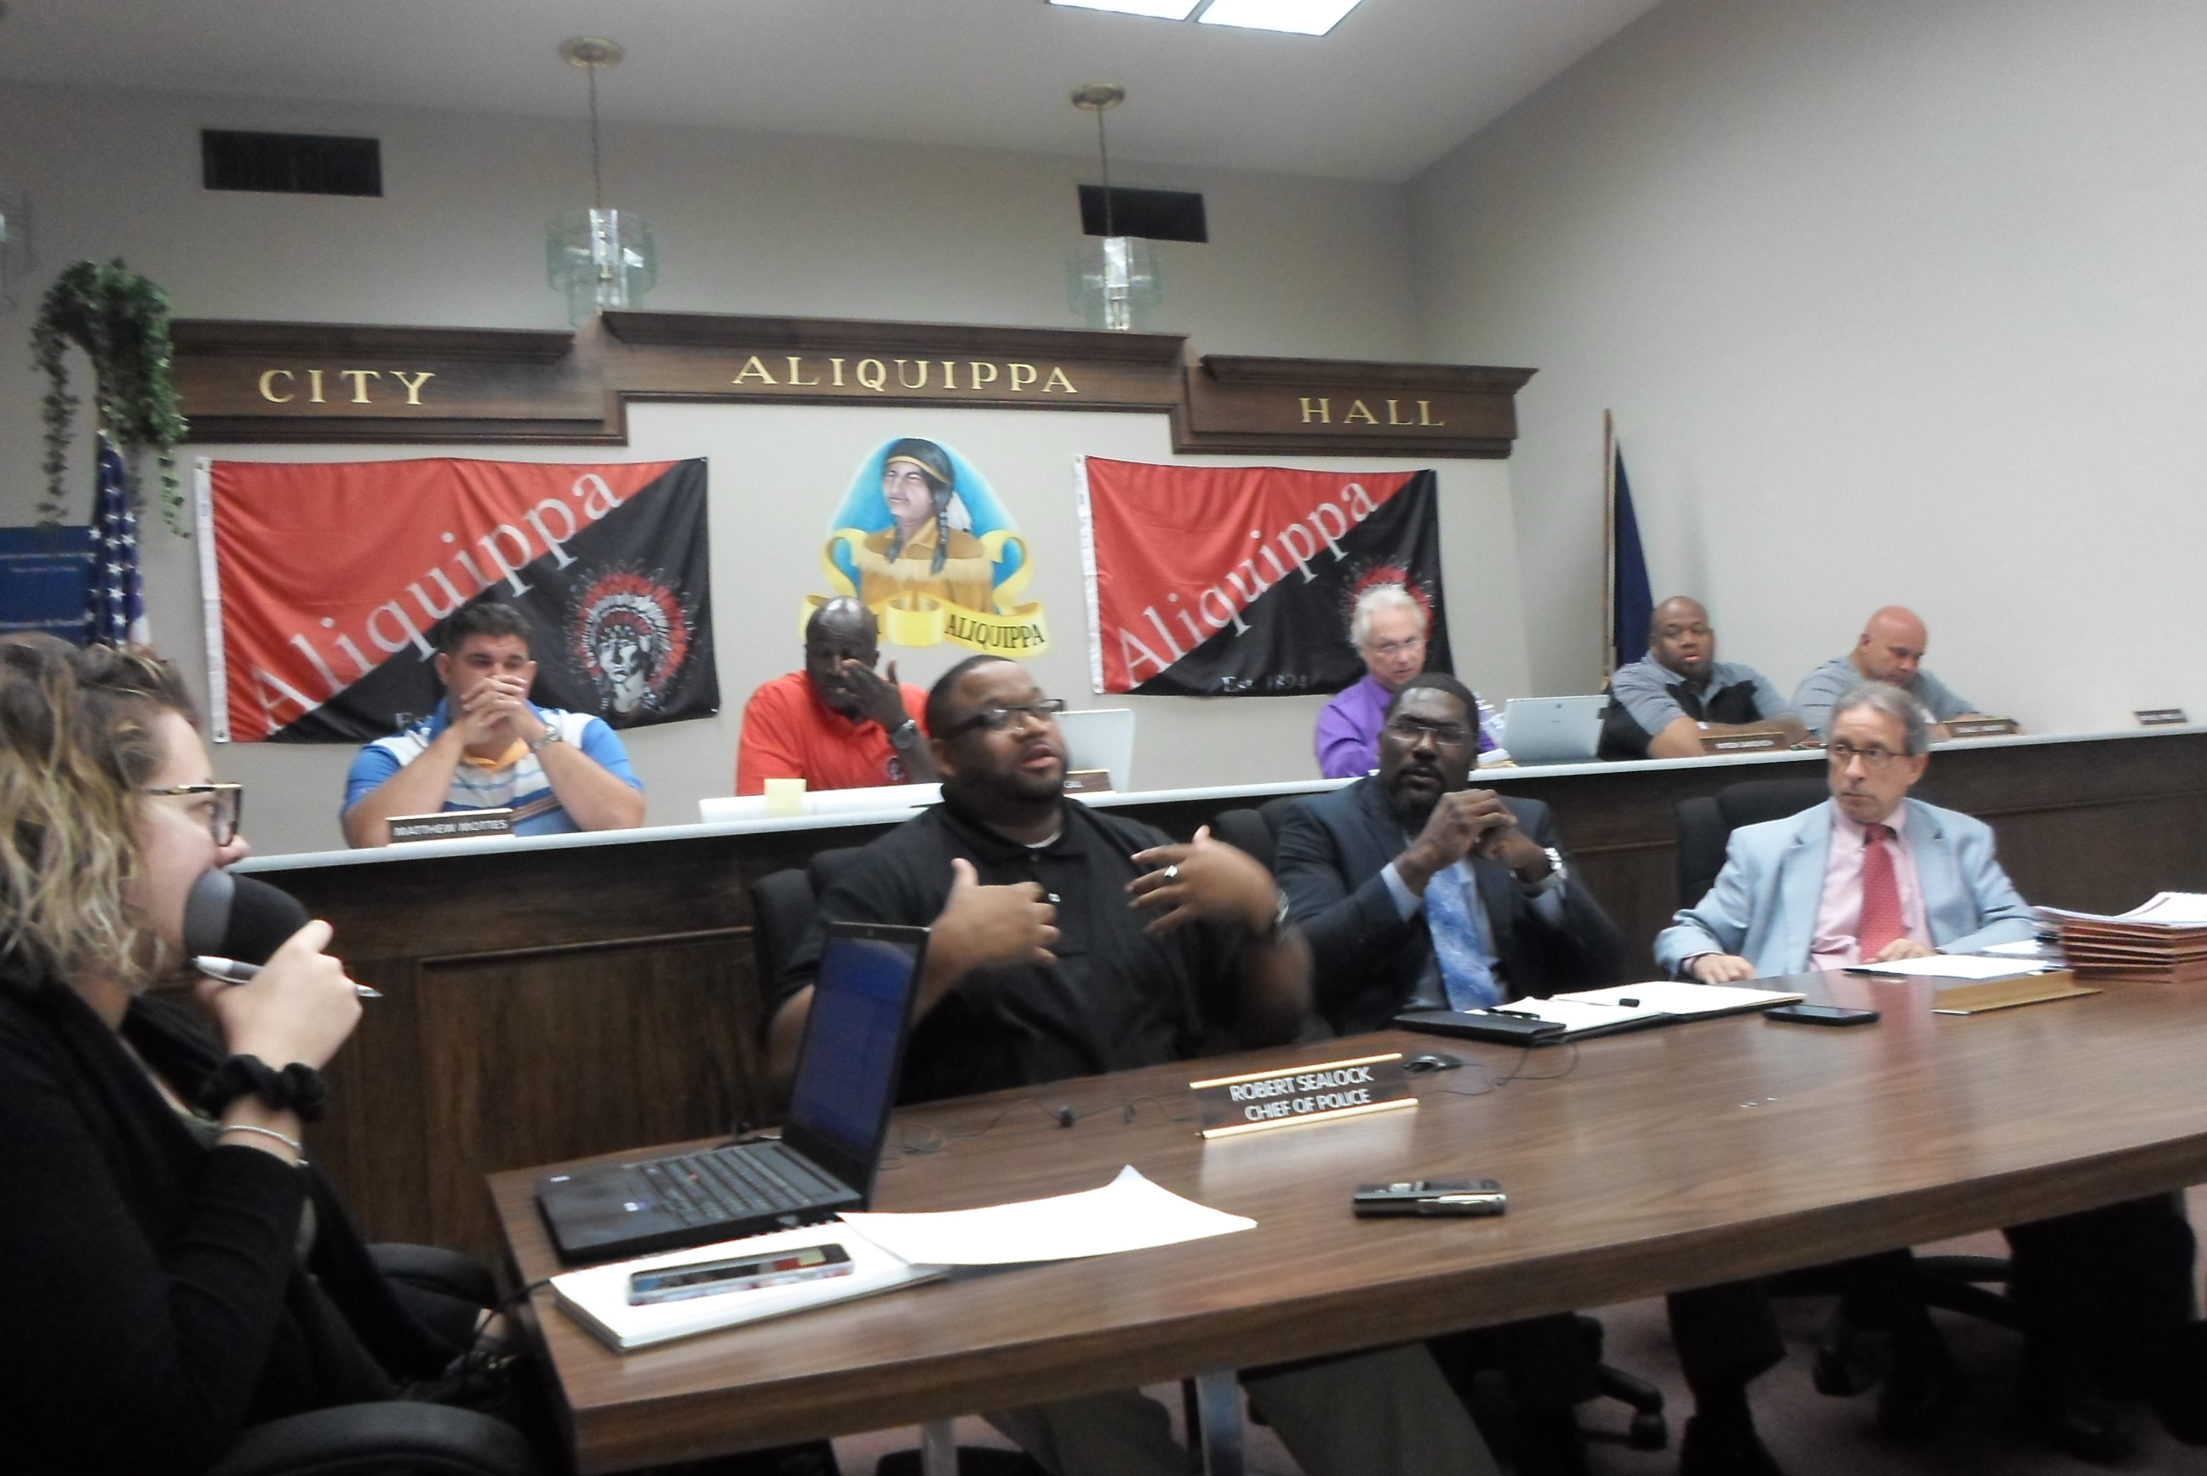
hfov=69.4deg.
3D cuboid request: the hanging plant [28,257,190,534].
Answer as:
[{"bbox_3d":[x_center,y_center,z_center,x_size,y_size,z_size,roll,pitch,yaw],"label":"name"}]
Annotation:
[{"bbox_3d":[-2.926,-1.021,4.690,0.420,0.800,0.360,-3,-5,-20],"label":"hanging plant"}]

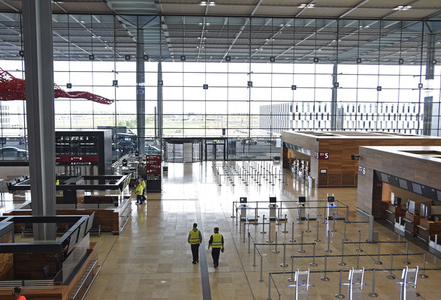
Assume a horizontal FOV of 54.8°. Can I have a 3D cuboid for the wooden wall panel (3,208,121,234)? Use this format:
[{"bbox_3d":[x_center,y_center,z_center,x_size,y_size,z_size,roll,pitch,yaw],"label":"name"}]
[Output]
[{"bbox_3d":[-8.252,3.813,22.254,5.930,1.400,0.150,0,5,-4],"label":"wooden wall panel"}]

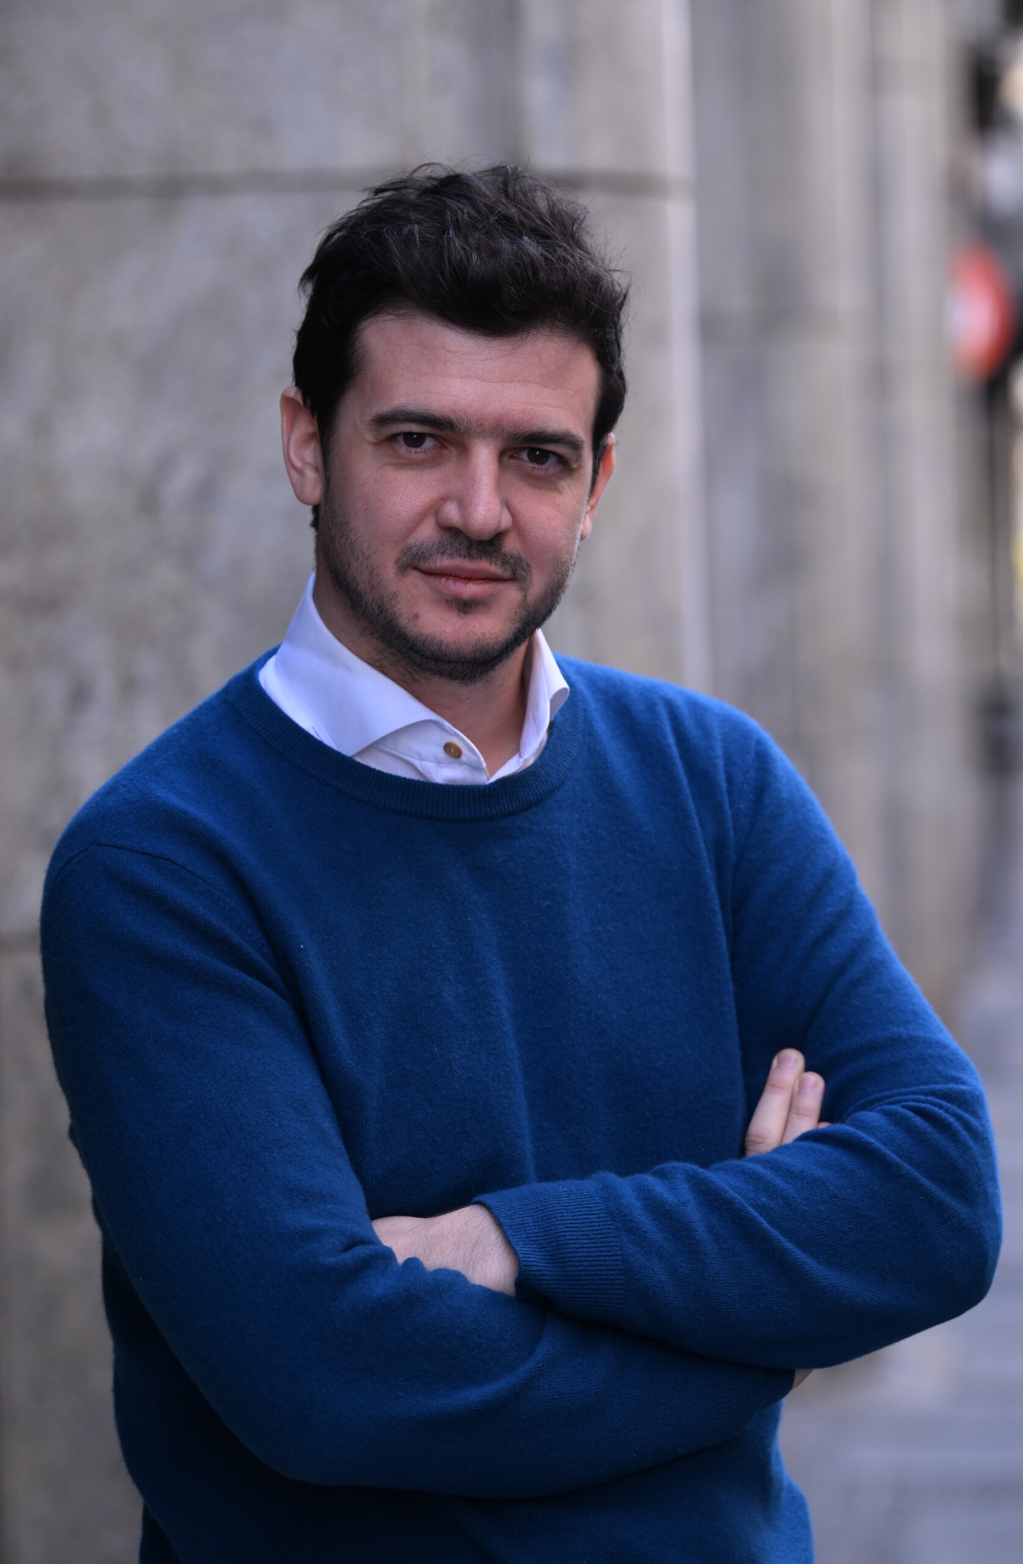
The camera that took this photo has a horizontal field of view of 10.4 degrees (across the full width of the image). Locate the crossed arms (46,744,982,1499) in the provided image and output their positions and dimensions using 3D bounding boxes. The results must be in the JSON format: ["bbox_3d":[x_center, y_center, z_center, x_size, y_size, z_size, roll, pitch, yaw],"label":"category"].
[{"bbox_3d":[0.004,0.161,2.870,0.475,0.375,0.300,-4,3,-27],"label":"crossed arms"}]

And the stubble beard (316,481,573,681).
[{"bbox_3d":[-0.033,-0.099,2.850,0.130,0.092,0.097,8,3,-14],"label":"stubble beard"}]

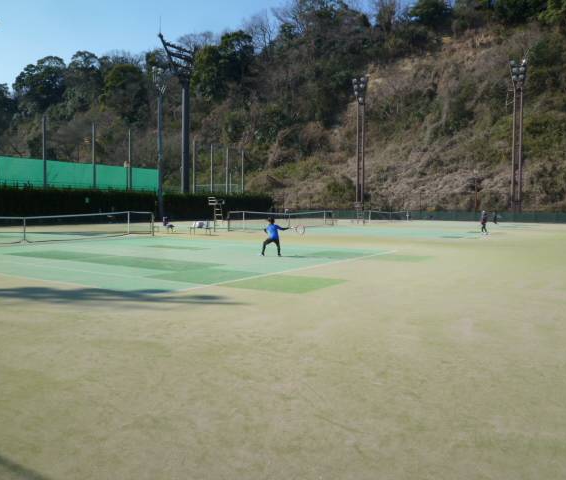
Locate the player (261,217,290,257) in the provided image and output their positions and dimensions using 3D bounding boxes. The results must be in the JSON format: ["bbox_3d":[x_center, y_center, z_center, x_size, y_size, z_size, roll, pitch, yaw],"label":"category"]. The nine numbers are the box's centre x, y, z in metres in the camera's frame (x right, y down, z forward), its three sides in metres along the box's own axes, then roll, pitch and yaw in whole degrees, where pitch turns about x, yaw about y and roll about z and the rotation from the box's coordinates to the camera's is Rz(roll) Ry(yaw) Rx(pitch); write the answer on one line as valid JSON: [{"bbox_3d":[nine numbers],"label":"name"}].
[{"bbox_3d":[-0.210,-0.098,15.000,0.800,1.140,0.550,0,4,-11],"label":"player"}]

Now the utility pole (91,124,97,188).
[{"bbox_3d":[-20.045,-7.342,56.934,0.260,9.900,0.260,3,4,32],"label":"utility pole"}]

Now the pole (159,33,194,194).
[{"bbox_3d":[-13.981,-14.821,71.063,2.200,23.200,5.000,3,4,32],"label":"pole"}]

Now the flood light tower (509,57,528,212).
[{"bbox_3d":[24.243,-10.190,55.203,1.650,16.800,0.900,3,4,32],"label":"flood light tower"}]

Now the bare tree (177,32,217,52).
[{"bbox_3d":[-23.121,-52.867,145.000,11.000,8.000,10.000,1,4,0],"label":"bare tree"}]

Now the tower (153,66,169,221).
[{"bbox_3d":[-11.494,-8.998,50.523,0.900,14.200,1.250,3,4,32],"label":"tower"}]

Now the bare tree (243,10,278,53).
[{"bbox_3d":[-5.875,-54.178,140.000,9.000,12.000,9.000,1,4,0],"label":"bare tree"}]

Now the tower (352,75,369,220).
[{"bbox_3d":[9.155,-10.852,63.053,1.600,16.800,0.900,3,4,32],"label":"tower"}]

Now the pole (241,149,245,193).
[{"bbox_3d":[-6.018,-8.697,81.113,0.240,9.900,0.240,3,4,32],"label":"pole"}]

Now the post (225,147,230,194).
[{"bbox_3d":[-8.041,-8.518,77.898,0.240,9.900,0.240,3,4,32],"label":"post"}]

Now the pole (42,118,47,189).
[{"bbox_3d":[-23.252,-7.095,52.402,0.260,9.900,0.260,3,4,32],"label":"pole"}]

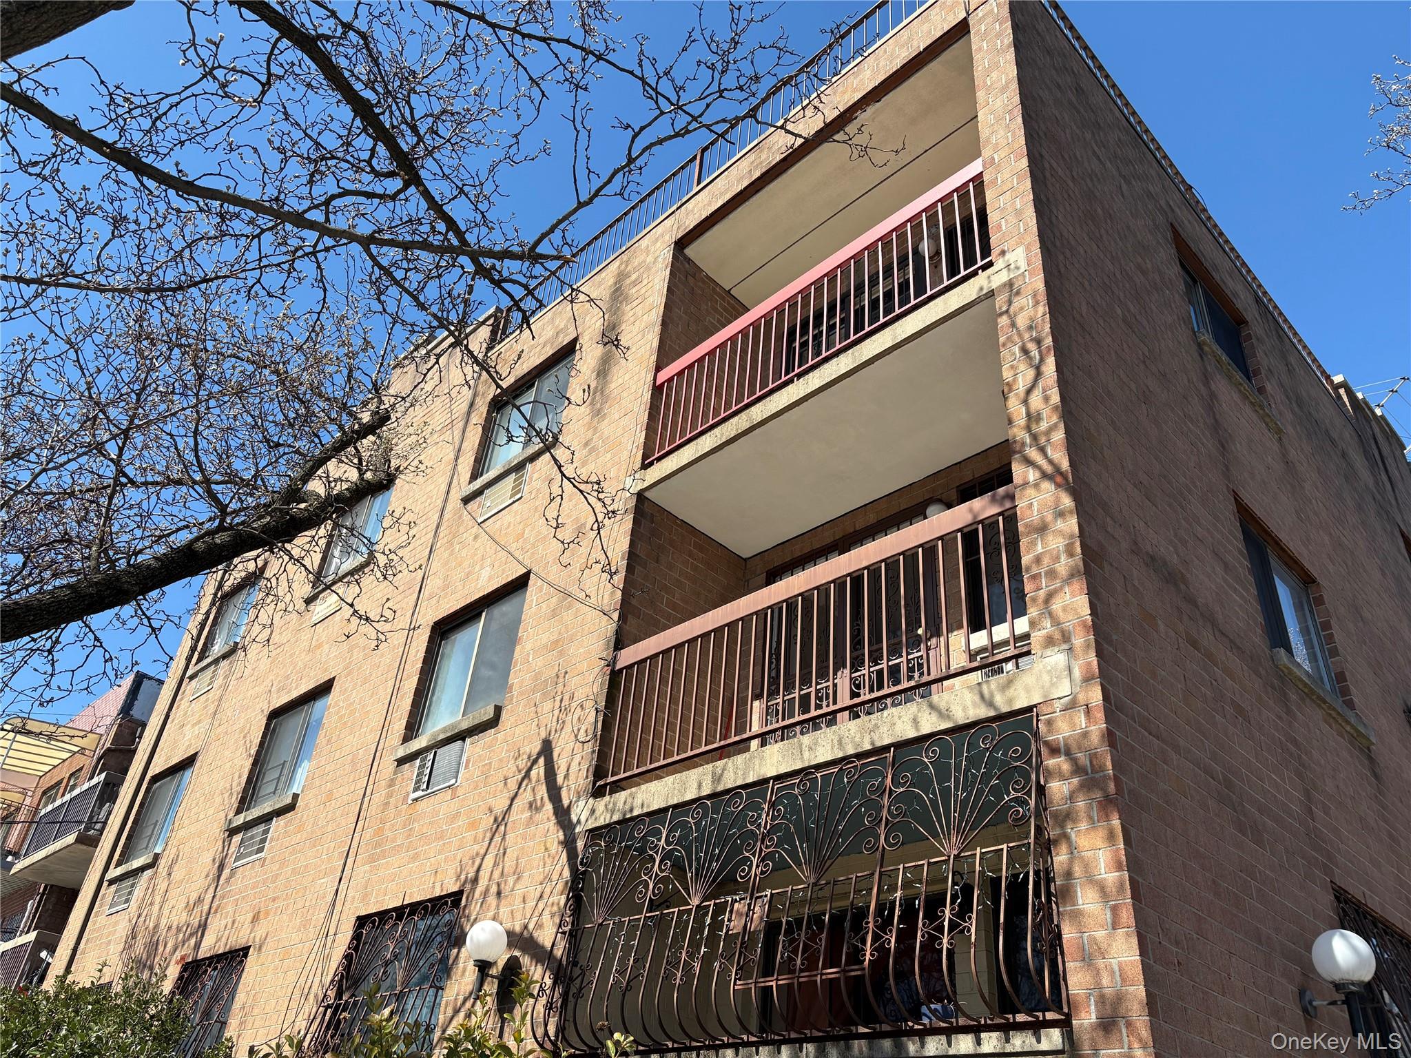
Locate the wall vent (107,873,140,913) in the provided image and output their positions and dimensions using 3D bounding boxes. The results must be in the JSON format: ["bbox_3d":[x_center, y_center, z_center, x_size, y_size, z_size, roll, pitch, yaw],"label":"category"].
[{"bbox_3d":[-6.813,4.270,12.437,0.081,0.403,0.715,32,-42,-33],"label":"wall vent"}]

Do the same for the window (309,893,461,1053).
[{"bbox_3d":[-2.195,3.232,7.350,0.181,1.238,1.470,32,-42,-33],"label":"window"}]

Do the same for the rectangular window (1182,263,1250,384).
[{"bbox_3d":[4.147,-1.590,8.663,1.450,1.218,0.121,32,-42,-33],"label":"rectangular window"}]

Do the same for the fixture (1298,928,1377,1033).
[{"bbox_3d":[2.841,2.023,4.734,0.248,0.440,0.316,32,-42,-33],"label":"fixture"}]

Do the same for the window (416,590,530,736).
[{"bbox_3d":[-1.924,1.147,8.833,0.121,1.218,1.450,32,-42,-33],"label":"window"}]

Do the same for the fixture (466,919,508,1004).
[{"bbox_3d":[-1.304,2.601,6.379,0.318,0.445,0.245,32,-42,-33],"label":"fixture"}]

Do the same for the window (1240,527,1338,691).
[{"bbox_3d":[3.905,0.597,7.155,1.450,1.218,0.121,32,-42,-33],"label":"window"}]

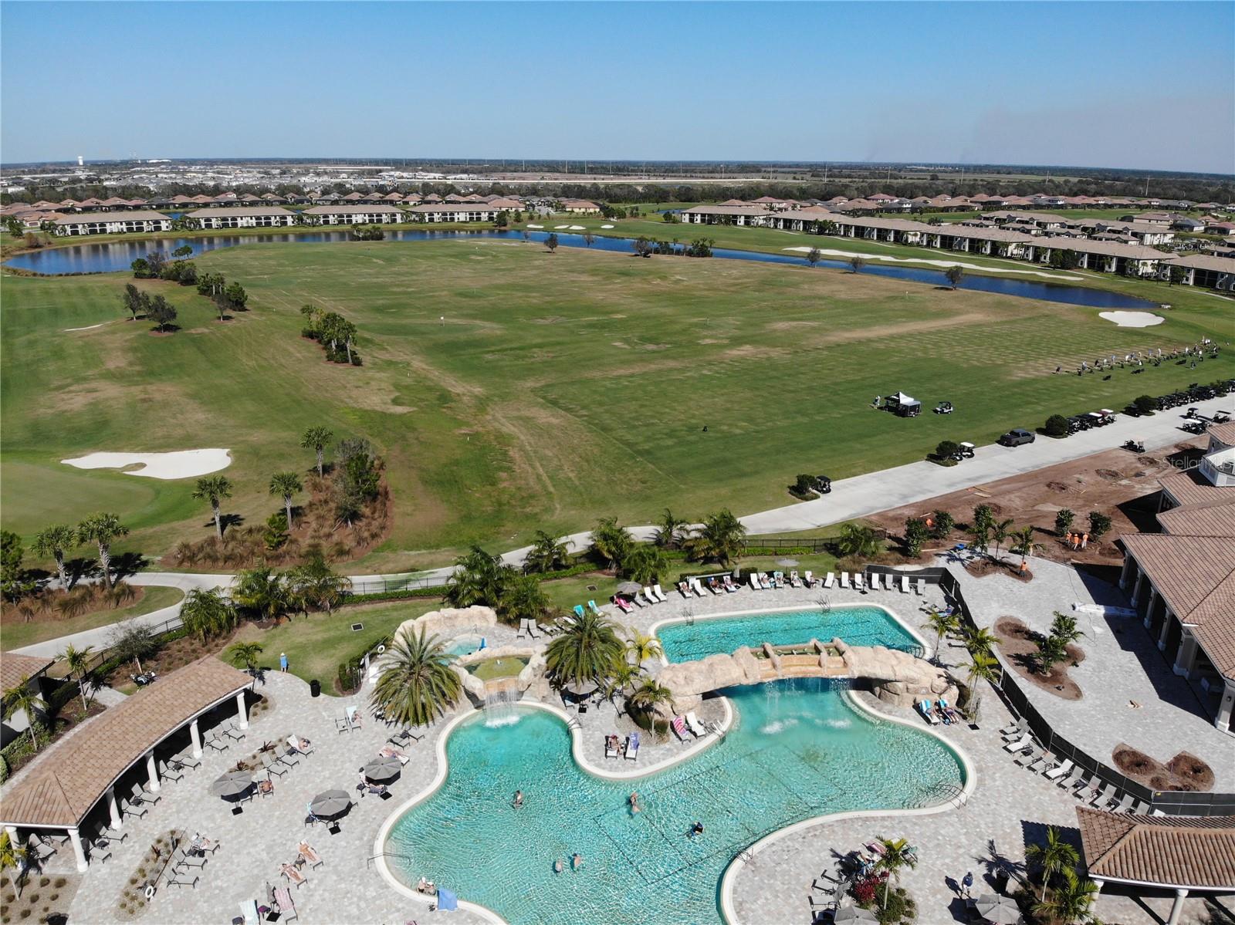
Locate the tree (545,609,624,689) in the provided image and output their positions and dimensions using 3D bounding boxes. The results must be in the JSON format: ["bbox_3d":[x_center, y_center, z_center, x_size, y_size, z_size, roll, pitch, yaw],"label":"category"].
[{"bbox_3d":[-2.686,15.620,70.872,6.500,7.200,6.500,1,19,0],"label":"tree"}]

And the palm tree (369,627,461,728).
[{"bbox_3d":[-14.497,15.434,61.392,6.200,6.700,6.200,-5,20,-14],"label":"palm tree"}]

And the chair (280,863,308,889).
[{"bbox_3d":[-19.790,25.363,52.552,1.727,0.720,0.680,15,24,36],"label":"chair"}]

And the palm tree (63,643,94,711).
[{"bbox_3d":[-42.487,17.073,67.536,2.700,5.900,2.700,1,19,0],"label":"palm tree"}]

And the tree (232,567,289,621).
[{"bbox_3d":[-33.947,12.620,81.118,5.200,5.400,5.200,1,19,0],"label":"tree"}]

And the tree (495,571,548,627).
[{"bbox_3d":[-8.174,11.603,72.967,4.400,4.700,4.400,-2,20,-7],"label":"tree"}]

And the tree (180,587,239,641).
[{"bbox_3d":[-33.963,12.784,71.319,4.900,4.800,4.900,-10,22,-27],"label":"tree"}]

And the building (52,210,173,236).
[{"bbox_3d":[-267.537,-127.437,455.312,55.000,9.800,17.000,-10,22,-28],"label":"building"}]

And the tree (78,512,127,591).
[{"bbox_3d":[-51.920,9.138,86.373,4.900,8.100,4.900,1,19,0],"label":"tree"}]

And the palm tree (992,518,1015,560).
[{"bbox_3d":[38.925,7.834,87.070,2.600,4.600,2.600,10,22,25],"label":"palm tree"}]

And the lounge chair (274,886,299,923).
[{"bbox_3d":[-19.386,26.034,50.294,0.700,0.970,1.925,-13,23,-33],"label":"lounge chair"}]

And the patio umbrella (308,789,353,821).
[{"bbox_3d":[-18.716,23.093,56.180,2.700,2.600,2.700,1,19,0],"label":"patio umbrella"}]

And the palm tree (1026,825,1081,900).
[{"bbox_3d":[23.420,21.876,46.378,2.950,5.100,2.950,13,23,31],"label":"palm tree"}]

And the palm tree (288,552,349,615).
[{"bbox_3d":[-25.828,10.551,74.374,5.300,5.400,5.300,-7,21,-20],"label":"palm tree"}]

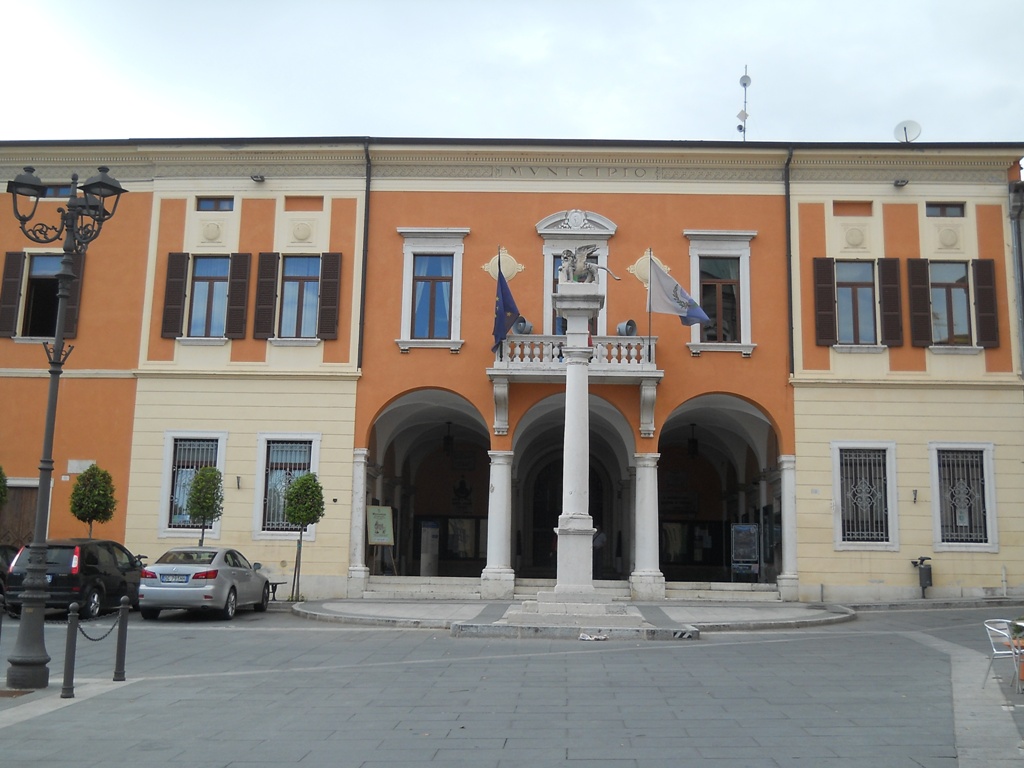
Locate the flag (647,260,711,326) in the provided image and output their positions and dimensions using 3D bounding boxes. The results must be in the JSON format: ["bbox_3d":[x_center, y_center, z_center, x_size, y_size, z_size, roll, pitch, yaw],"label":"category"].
[{"bbox_3d":[3.945,-2.182,28.699,1.495,1.694,0.350,1,-12,3],"label":"flag"}]

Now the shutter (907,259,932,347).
[{"bbox_3d":[10.595,-2.108,31.452,0.532,2.351,0.060,1,-11,2],"label":"shutter"}]

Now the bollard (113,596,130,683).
[{"bbox_3d":[-4.503,2.939,14.038,0.140,0.960,0.140,1,-11,2],"label":"bollard"}]

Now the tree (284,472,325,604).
[{"bbox_3d":[-5.085,3.680,29.310,0.985,3.100,0.985,1,-12,1],"label":"tree"}]

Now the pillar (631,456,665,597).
[{"bbox_3d":[3.194,3.395,28.693,0.788,3.417,0.788,1,-12,3],"label":"pillar"}]

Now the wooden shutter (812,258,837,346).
[{"bbox_3d":[8.156,-2.128,31.550,0.532,2.359,0.060,1,-11,2],"label":"wooden shutter"}]

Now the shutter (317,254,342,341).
[{"bbox_3d":[-4.458,-2.145,29.695,0.479,2.203,0.060,1,-12,3],"label":"shutter"}]

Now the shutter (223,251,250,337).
[{"bbox_3d":[-7.251,-2.331,32.179,0.536,2.344,0.060,1,-11,2],"label":"shutter"}]

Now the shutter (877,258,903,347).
[{"bbox_3d":[9.087,-1.960,29.076,0.493,2.185,0.060,1,-12,3],"label":"shutter"}]

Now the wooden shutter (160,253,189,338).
[{"bbox_3d":[-8.281,-2.180,29.866,0.499,2.167,0.060,1,-12,3],"label":"wooden shutter"}]

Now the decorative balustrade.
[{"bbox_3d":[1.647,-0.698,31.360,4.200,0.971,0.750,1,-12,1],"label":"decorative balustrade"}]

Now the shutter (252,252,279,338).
[{"bbox_3d":[-6.498,-2.328,32.149,0.532,2.349,0.060,1,-11,2],"label":"shutter"}]

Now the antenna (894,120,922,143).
[{"bbox_3d":[10.770,-6.870,33.000,0.740,0.760,0.400,-5,-26,26],"label":"antenna"}]

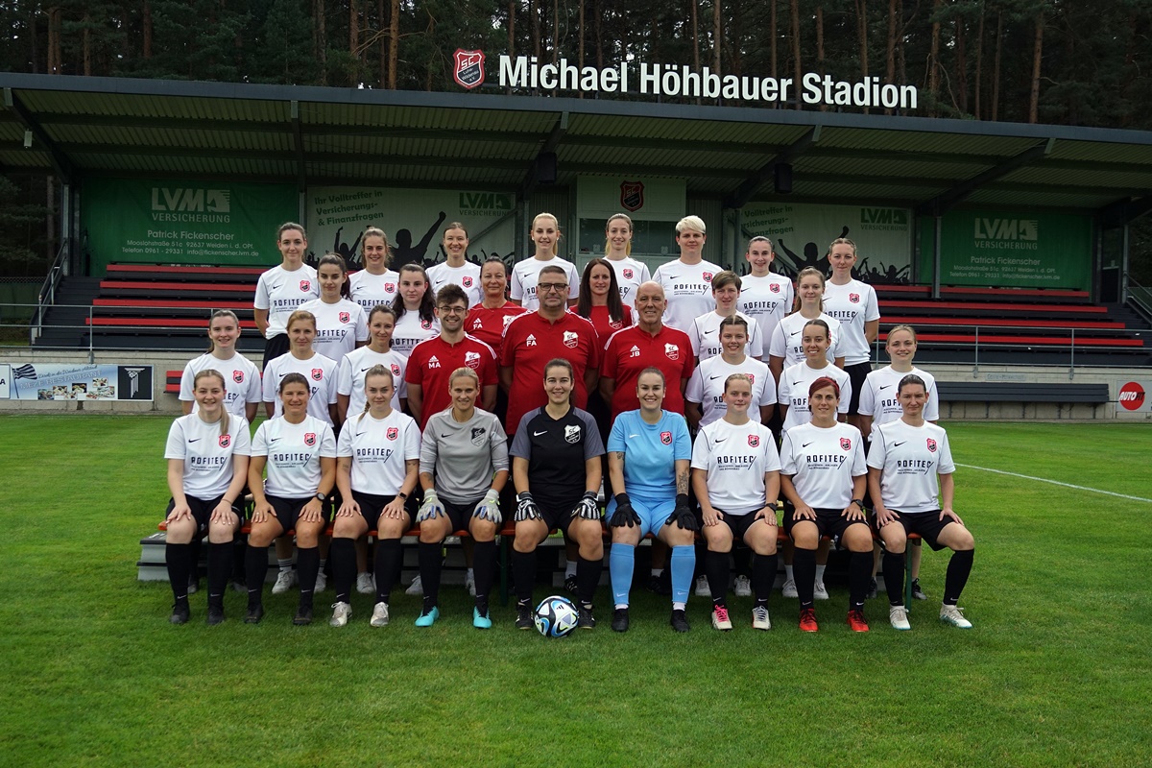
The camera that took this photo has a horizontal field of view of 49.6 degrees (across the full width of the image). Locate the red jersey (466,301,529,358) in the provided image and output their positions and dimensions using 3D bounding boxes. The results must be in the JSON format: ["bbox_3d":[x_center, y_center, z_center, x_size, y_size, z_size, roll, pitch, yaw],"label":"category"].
[{"bbox_3d":[-0.506,-0.234,7.700,0.470,0.550,0.280,1,2,-5],"label":"red jersey"}]

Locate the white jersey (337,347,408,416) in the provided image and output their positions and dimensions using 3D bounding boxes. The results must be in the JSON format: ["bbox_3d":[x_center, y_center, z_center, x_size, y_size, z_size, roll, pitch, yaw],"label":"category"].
[{"bbox_3d":[-1.182,0.031,7.300,0.430,0.500,0.270,0,2,-22],"label":"white jersey"}]

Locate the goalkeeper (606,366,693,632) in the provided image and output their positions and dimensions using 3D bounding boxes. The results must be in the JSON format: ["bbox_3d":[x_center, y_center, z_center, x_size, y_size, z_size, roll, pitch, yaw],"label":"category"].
[{"bbox_3d":[0.407,0.598,6.830,0.500,1.360,0.730,1,1,0],"label":"goalkeeper"}]

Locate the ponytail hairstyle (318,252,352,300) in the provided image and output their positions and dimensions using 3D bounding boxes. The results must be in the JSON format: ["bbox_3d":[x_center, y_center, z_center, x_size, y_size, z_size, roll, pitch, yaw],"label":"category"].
[{"bbox_3d":[-1.515,-0.678,7.830,0.205,0.300,0.230,1,1,6],"label":"ponytail hairstyle"}]

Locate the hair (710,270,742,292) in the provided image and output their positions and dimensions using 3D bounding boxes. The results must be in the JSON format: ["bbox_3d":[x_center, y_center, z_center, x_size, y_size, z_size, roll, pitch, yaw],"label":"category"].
[{"bbox_3d":[0.945,-0.626,7.820,0.190,0.190,0.220,1,1,2],"label":"hair"}]

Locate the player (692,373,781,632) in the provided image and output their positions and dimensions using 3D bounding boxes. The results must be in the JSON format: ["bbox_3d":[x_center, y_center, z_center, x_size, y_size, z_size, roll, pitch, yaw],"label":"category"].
[{"bbox_3d":[0.884,0.615,6.860,0.510,1.340,0.720,1,1,1],"label":"player"}]

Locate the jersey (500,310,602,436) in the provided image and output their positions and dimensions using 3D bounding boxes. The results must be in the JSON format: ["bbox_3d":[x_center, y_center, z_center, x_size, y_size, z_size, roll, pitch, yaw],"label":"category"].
[{"bbox_3d":[-0.150,-0.067,7.520,0.610,0.760,0.350,1,1,-2],"label":"jersey"}]

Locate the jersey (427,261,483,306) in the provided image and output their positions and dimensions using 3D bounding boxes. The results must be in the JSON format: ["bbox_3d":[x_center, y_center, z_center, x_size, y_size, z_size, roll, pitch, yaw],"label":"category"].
[{"bbox_3d":[-0.783,-0.520,8.106,0.460,0.550,0.260,1,1,-2],"label":"jersey"}]

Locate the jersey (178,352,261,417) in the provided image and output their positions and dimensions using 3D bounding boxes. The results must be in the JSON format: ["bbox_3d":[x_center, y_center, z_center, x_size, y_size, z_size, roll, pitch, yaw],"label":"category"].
[{"bbox_3d":[-2.133,0.082,7.476,0.485,0.550,0.260,1,1,-3],"label":"jersey"}]

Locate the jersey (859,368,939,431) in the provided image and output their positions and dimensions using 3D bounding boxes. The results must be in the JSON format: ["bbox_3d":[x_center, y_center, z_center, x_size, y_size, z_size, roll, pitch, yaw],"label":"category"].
[{"bbox_3d":[1.925,0.158,7.456,0.470,0.540,0.260,1,1,11],"label":"jersey"}]

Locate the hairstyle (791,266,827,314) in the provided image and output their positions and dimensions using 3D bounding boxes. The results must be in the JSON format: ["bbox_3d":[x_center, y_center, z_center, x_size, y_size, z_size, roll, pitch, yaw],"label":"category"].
[{"bbox_3d":[1.475,-0.598,7.890,0.215,0.300,0.240,1,1,6],"label":"hairstyle"}]

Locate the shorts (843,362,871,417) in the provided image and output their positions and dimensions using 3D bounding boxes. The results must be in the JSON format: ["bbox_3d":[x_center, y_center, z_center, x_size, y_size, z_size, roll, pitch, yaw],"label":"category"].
[{"bbox_3d":[1.764,0.013,8.224,0.380,0.400,0.260,1,1,6],"label":"shorts"}]

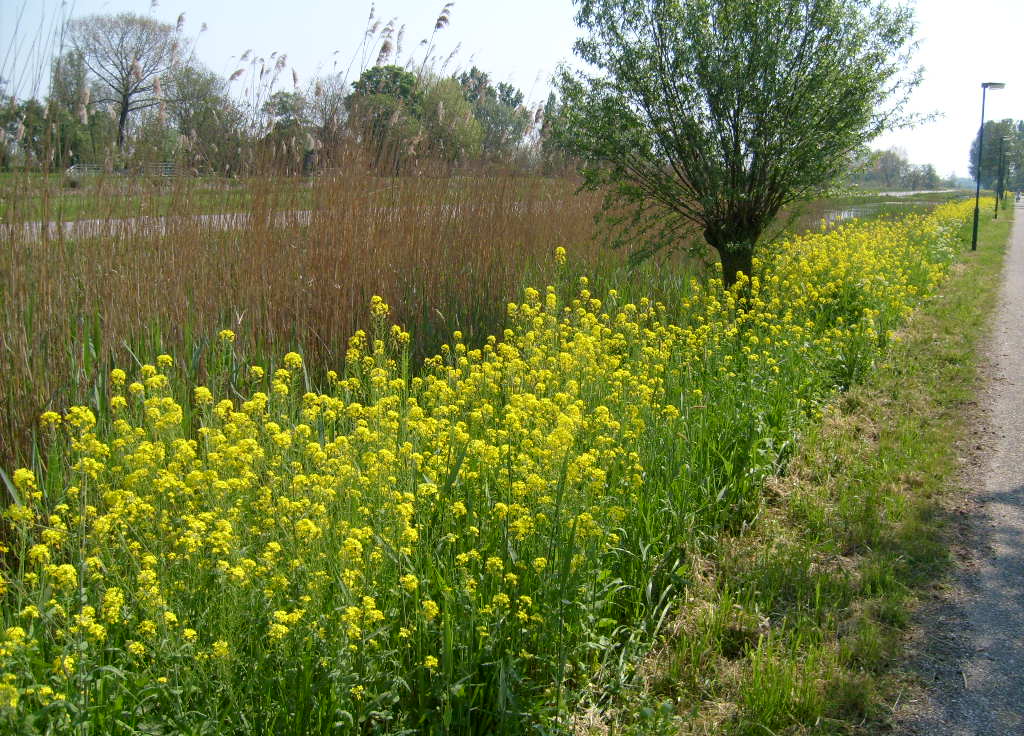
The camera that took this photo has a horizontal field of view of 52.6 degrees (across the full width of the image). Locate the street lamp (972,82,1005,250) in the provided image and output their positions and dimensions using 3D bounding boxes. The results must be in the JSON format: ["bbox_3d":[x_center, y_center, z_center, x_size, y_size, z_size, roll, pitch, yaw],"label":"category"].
[{"bbox_3d":[12.030,-5.045,26.114,0.550,4.150,0.200,4,11,25],"label":"street lamp"}]

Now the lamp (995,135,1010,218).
[{"bbox_3d":[25.242,-9.775,53.185,0.550,4.150,0.200,4,11,25],"label":"lamp"}]

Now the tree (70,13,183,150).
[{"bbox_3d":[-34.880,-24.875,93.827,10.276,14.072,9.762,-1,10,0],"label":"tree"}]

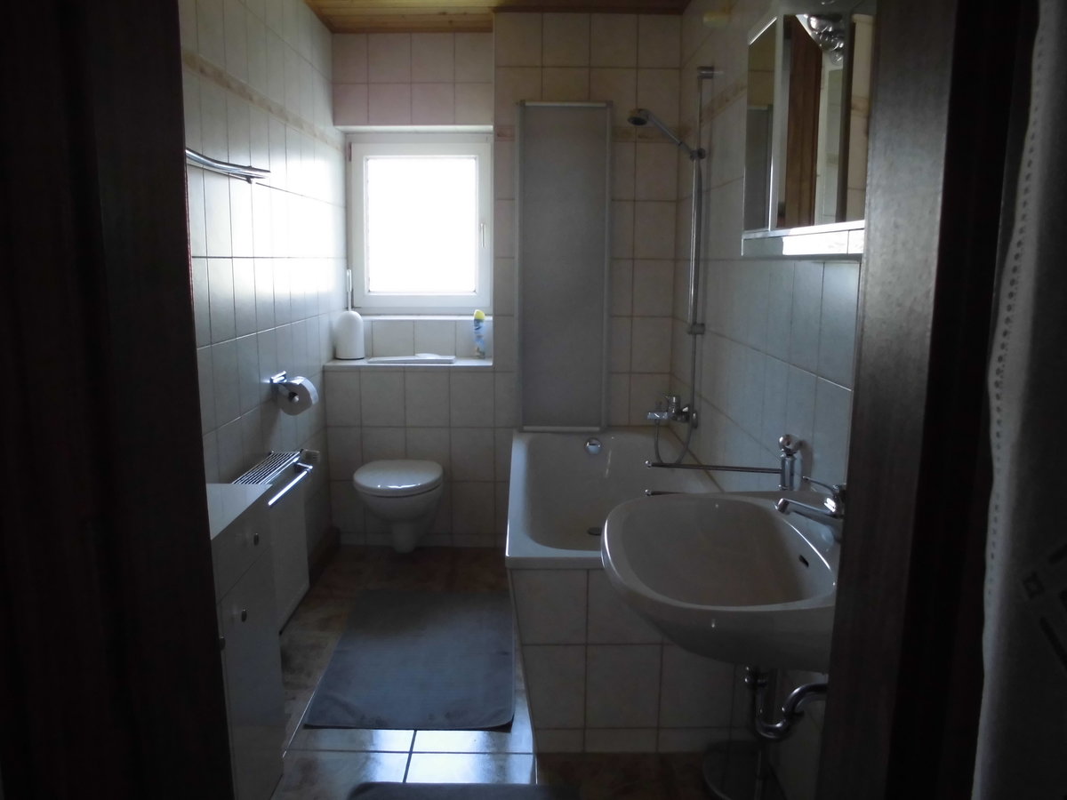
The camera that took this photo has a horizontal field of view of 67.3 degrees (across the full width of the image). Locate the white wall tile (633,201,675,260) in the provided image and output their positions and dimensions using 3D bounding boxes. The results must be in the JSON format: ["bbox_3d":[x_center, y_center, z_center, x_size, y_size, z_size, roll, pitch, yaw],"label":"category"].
[{"bbox_3d":[0.522,-0.730,3.459,0.183,0.247,0.010,0,10,0],"label":"white wall tile"}]

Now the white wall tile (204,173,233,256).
[{"bbox_3d":[-0.929,-0.542,2.354,0.010,0.243,0.197,0,10,0],"label":"white wall tile"}]

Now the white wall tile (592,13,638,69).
[{"bbox_3d":[0.335,-1.488,3.325,0.199,0.207,0.010,0,10,0],"label":"white wall tile"}]

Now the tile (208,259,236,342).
[{"bbox_3d":[-0.924,-0.294,2.366,0.010,0.247,0.199,0,10,0],"label":"tile"}]

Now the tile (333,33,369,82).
[{"bbox_3d":[-0.845,-1.572,3.685,0.162,0.213,0.010,0,10,0],"label":"tile"}]

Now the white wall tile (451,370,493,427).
[{"bbox_3d":[-0.271,0.001,3.588,0.198,0.249,0.010,0,10,0],"label":"white wall tile"}]

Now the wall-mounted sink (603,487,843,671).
[{"bbox_3d":[0.373,0.344,1.436,0.510,0.205,0.600,0,10,0],"label":"wall-mounted sink"}]

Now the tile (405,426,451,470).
[{"bbox_3d":[-0.473,0.245,3.640,0.199,0.247,0.010,0,10,0],"label":"tile"}]

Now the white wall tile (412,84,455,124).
[{"bbox_3d":[-0.461,-1.361,3.693,0.201,0.184,0.010,0,10,0],"label":"white wall tile"}]

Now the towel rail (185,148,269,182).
[{"bbox_3d":[-0.880,-0.681,2.305,0.075,0.052,0.643,0,10,0],"label":"towel rail"}]

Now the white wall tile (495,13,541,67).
[{"bbox_3d":[-0.067,-1.496,3.337,0.199,0.215,0.010,0,10,0],"label":"white wall tile"}]

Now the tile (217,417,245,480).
[{"bbox_3d":[-0.939,0.191,2.480,0.010,0.249,0.198,0,10,0],"label":"tile"}]

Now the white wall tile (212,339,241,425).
[{"bbox_3d":[-0.925,-0.049,2.408,0.010,0.247,0.199,0,10,0],"label":"white wall tile"}]

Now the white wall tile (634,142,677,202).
[{"bbox_3d":[0.524,-0.972,3.416,0.184,0.241,0.010,0,10,0],"label":"white wall tile"}]

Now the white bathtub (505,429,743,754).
[{"bbox_3d":[0.273,0.556,2.919,0.700,0.570,1.570,0,10,0],"label":"white bathtub"}]

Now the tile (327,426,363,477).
[{"bbox_3d":[-0.853,0.244,3.642,0.155,0.247,0.010,0,10,0],"label":"tile"}]

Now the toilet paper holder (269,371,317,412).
[{"bbox_3d":[-0.858,-0.022,2.890,0.133,0.139,0.146,0,10,0],"label":"toilet paper holder"}]

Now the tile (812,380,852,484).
[{"bbox_3d":[0.610,0.090,1.627,0.010,0.247,0.199,0,10,0],"label":"tile"}]

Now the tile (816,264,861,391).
[{"bbox_3d":[0.635,-0.160,1.661,0.010,0.250,0.200,0,10,0],"label":"tile"}]

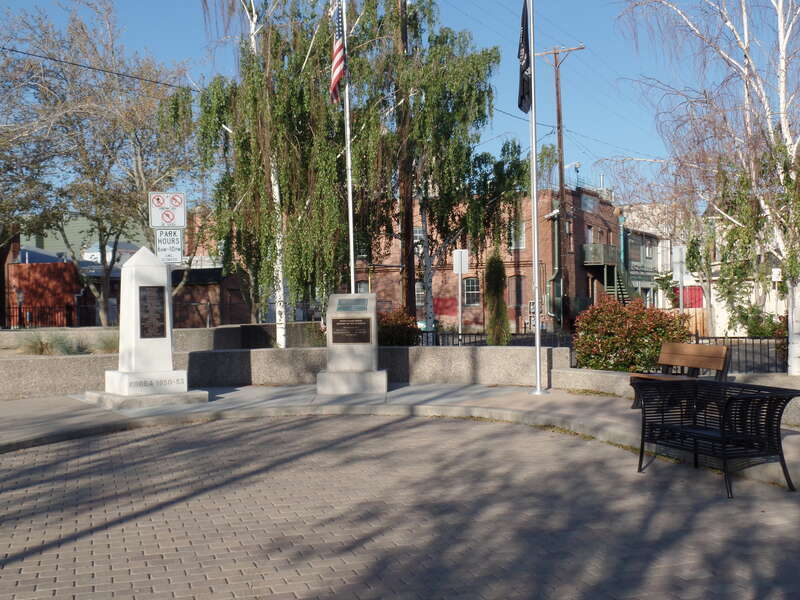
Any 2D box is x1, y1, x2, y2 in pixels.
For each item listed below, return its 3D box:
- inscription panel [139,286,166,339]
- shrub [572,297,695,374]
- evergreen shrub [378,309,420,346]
[{"bbox_3d":[-3.650,0.185,14.350,0.395,0.760,0.040,-1,-2,-33],"label":"inscription panel"},{"bbox_3d":[3.620,0.580,15.100,1.720,1.250,1.450,-1,0,14],"label":"shrub"},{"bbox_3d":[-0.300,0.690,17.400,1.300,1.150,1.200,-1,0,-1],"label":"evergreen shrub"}]

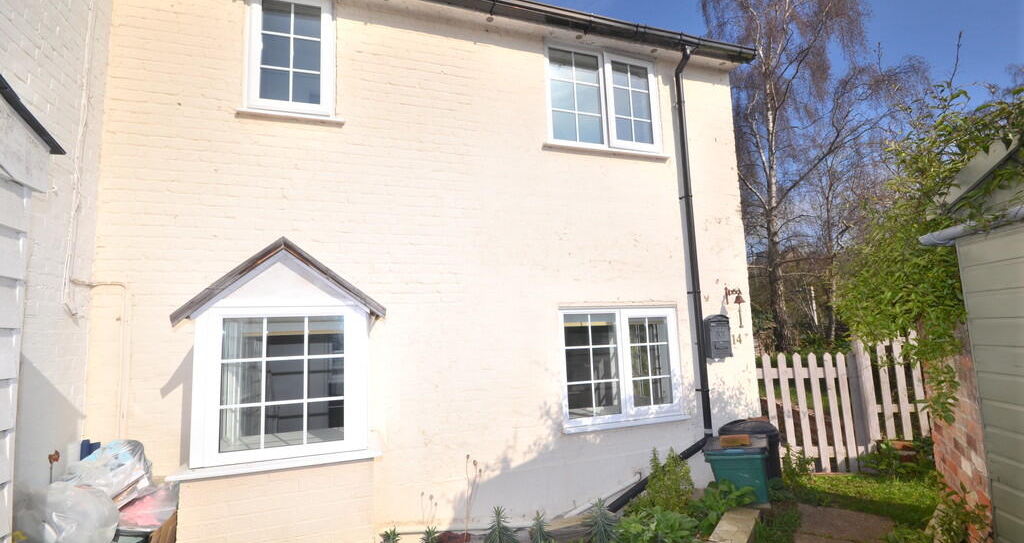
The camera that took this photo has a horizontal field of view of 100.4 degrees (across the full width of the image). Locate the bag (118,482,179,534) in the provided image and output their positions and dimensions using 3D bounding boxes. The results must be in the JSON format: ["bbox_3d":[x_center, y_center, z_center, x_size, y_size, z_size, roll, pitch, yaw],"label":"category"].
[{"bbox_3d":[-1.983,1.287,2.326,0.330,0.250,0.320,0,-5,-18],"label":"bag"}]

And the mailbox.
[{"bbox_3d":[1.971,0.619,4.066,0.225,0.395,0.085,0,-5,-18],"label":"mailbox"}]

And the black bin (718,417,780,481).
[{"bbox_3d":[2.110,1.620,3.786,0.480,0.620,0.480,0,-5,-18],"label":"black bin"}]

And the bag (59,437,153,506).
[{"bbox_3d":[-2.110,1.051,2.234,0.400,0.310,0.340,0,-5,-18],"label":"bag"}]

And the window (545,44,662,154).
[{"bbox_3d":[0.874,-1.589,4.038,1.191,0.927,0.100,0,-5,-18],"label":"window"}]

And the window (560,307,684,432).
[{"bbox_3d":[0.986,0.838,3.849,1.188,1.037,0.100,0,-5,-18],"label":"window"}]

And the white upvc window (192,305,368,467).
[{"bbox_3d":[-1.327,0.640,2.511,0.899,0.865,0.100,0,-5,-18],"label":"white upvc window"}]

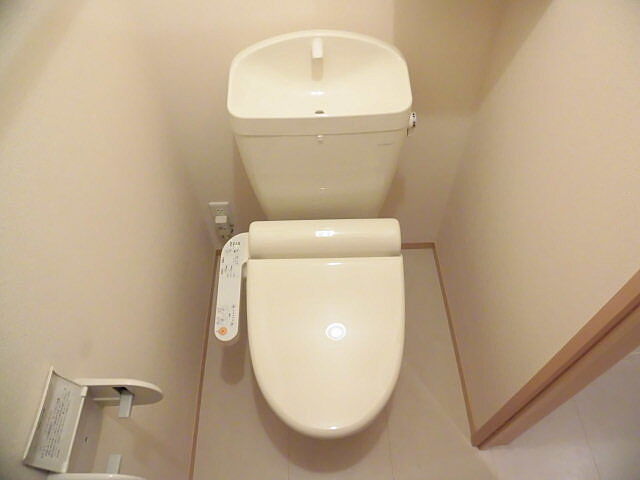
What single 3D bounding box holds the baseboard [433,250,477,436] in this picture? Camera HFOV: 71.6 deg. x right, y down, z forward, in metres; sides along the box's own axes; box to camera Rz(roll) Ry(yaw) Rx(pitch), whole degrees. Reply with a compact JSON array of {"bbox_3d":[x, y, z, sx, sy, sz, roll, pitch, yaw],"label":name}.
[{"bbox_3d":[0.454,0.306,1.525,0.009,0.030,0.695,-3,54,2],"label":"baseboard"}]

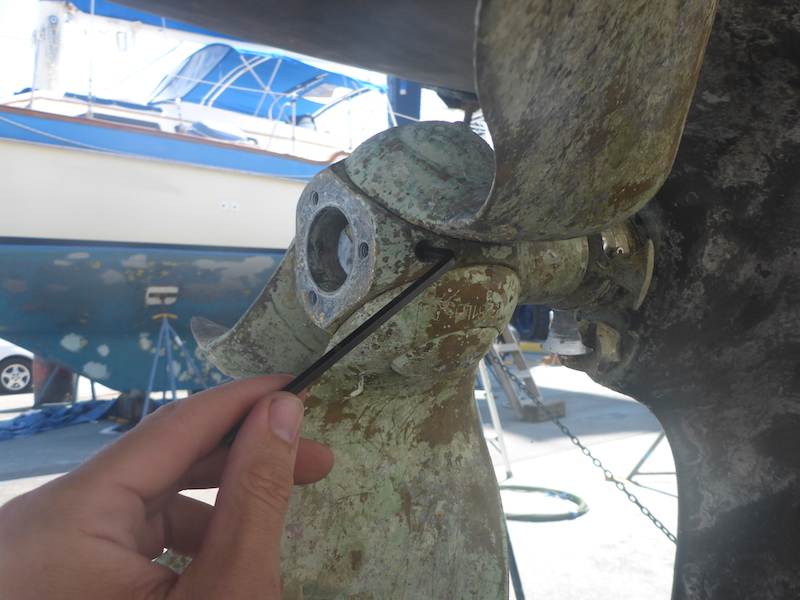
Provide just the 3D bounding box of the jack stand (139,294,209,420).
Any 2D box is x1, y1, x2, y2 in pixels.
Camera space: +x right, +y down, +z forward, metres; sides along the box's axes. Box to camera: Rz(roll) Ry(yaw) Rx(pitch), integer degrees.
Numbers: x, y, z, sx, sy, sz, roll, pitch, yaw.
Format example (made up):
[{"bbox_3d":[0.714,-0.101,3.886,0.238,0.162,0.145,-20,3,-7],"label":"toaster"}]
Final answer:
[{"bbox_3d":[-2.100,0.600,6.200,0.870,1.370,0.820,0,-3,-3],"label":"jack stand"}]

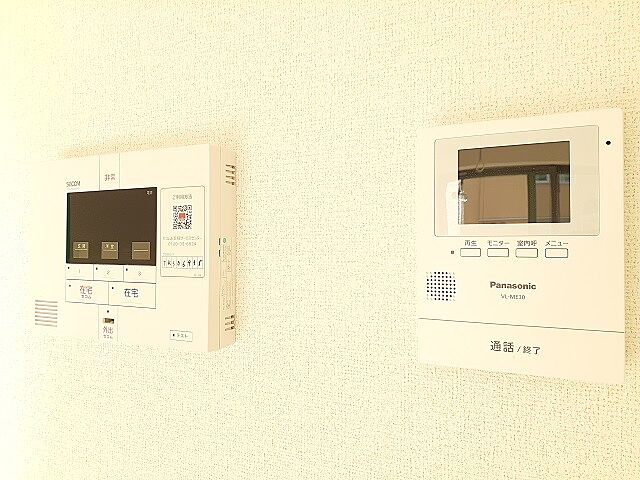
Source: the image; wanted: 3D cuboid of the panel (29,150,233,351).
[{"bbox_3d":[-0.191,0.008,0.493,0.232,0.177,0.041,0,-1,25],"label":"panel"}]

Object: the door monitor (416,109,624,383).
[{"bbox_3d":[0.135,0.004,0.348,0.128,0.171,0.024,0,-1,25],"label":"door monitor"}]

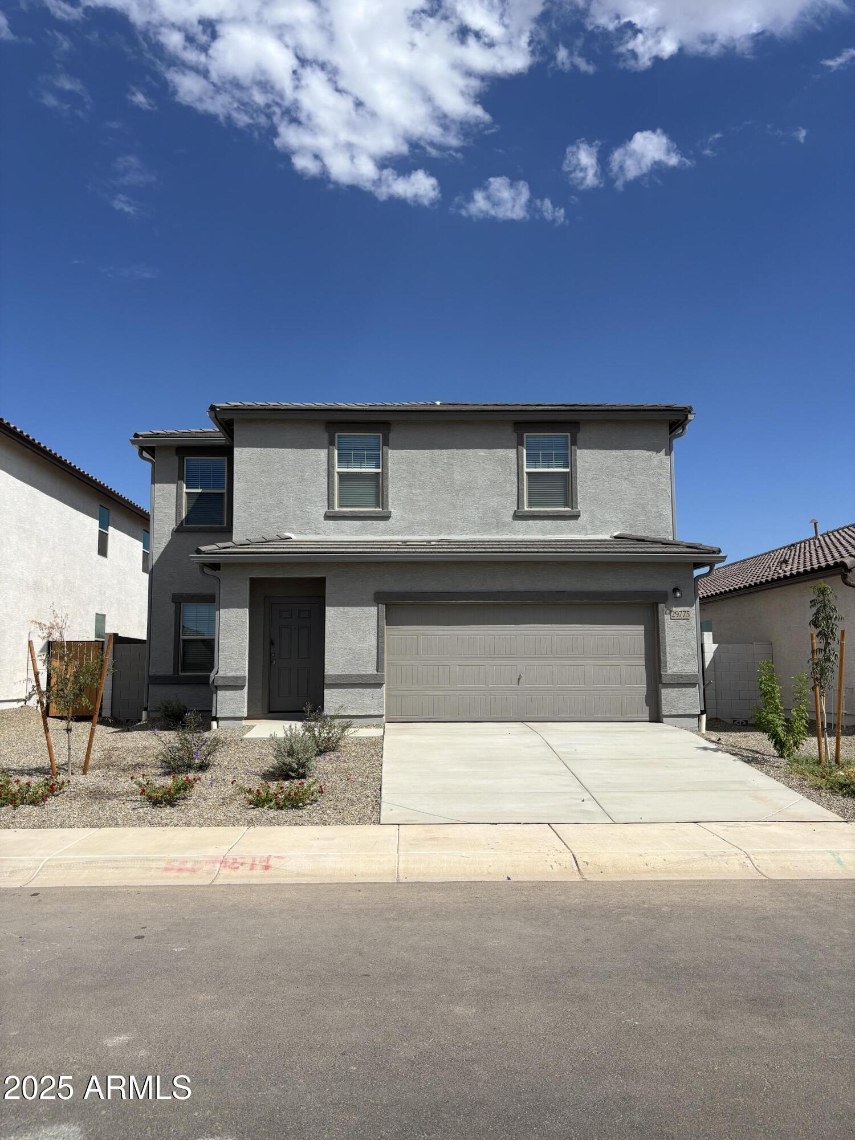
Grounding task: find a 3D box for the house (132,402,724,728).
[{"bbox_3d":[-0.650,-0.330,21.160,11.200,7.240,13.000,0,-5,-1],"label":"house"}]

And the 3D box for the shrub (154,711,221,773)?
[{"bbox_3d":[-3.267,2.343,11.650,0.877,0.837,0.850,0,-5,-1],"label":"shrub"}]

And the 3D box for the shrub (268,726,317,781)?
[{"bbox_3d":[-1.764,2.399,11.200,0.623,0.700,0.620,0,-5,-1],"label":"shrub"}]

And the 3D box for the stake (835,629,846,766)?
[{"bbox_3d":[5.782,1.770,11.985,0.060,1.904,0.060,5,-5,-1],"label":"stake"}]

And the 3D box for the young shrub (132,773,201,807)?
[{"bbox_3d":[-3.014,2.525,9.900,0.767,0.370,0.650,0,-5,-1],"label":"young shrub"}]

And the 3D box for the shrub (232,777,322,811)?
[{"bbox_3d":[-1.678,2.521,9.650,1.015,0.322,0.800,0,-5,-1],"label":"shrub"}]

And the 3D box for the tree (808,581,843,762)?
[{"bbox_3d":[5.600,1.417,12.050,0.417,2.528,0.450,0,-5,-1],"label":"tree"}]

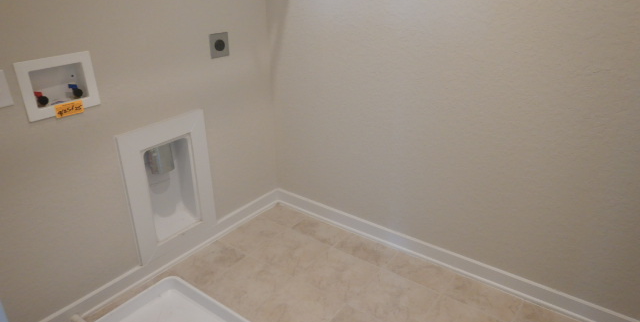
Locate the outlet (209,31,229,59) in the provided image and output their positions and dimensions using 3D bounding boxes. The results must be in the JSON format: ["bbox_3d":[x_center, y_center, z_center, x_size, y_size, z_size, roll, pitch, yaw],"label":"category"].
[{"bbox_3d":[-0.485,-0.564,2.171,0.014,0.114,0.114,17,29,34],"label":"outlet"}]

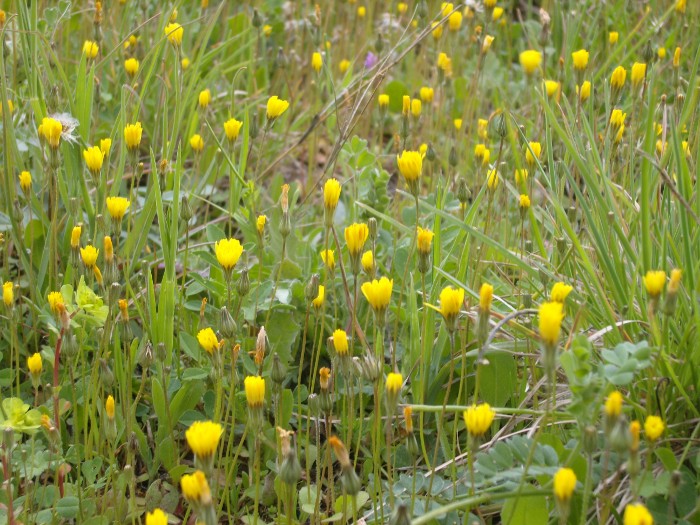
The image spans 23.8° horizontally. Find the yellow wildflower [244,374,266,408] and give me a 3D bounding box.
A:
[{"bbox_3d":[-0.055,0.074,0.958,0.012,0.018,0.012,-1,20,-3],"label":"yellow wildflower"}]

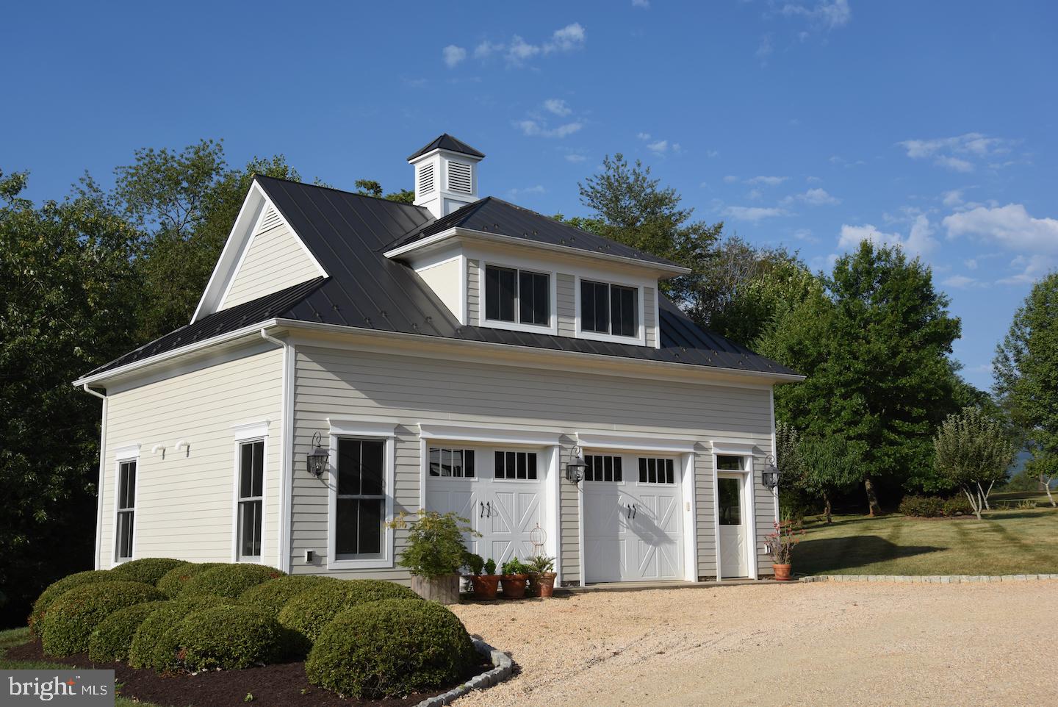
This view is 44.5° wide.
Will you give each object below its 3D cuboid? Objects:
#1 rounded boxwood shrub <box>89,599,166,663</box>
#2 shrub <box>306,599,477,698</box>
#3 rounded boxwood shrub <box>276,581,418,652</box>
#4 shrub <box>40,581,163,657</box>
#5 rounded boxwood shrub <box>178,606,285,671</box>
[{"bbox_3d":[-3.699,2.544,12.100,0.970,0.520,0.970,6,-11,-37],"label":"rounded boxwood shrub"},{"bbox_3d":[-1.227,2.563,11.442,1.500,0.770,1.450,0,-9,-6],"label":"shrub"},{"bbox_3d":[-1.845,2.658,13.400,1.400,0.660,1.400,-1,-9,0],"label":"rounded boxwood shrub"},{"bbox_3d":[-4.646,2.852,14.089,1.340,0.740,1.340,6,-11,-37],"label":"shrub"},{"bbox_3d":[-2.721,2.517,11.750,1.020,0.540,1.020,6,-11,-37],"label":"rounded boxwood shrub"}]

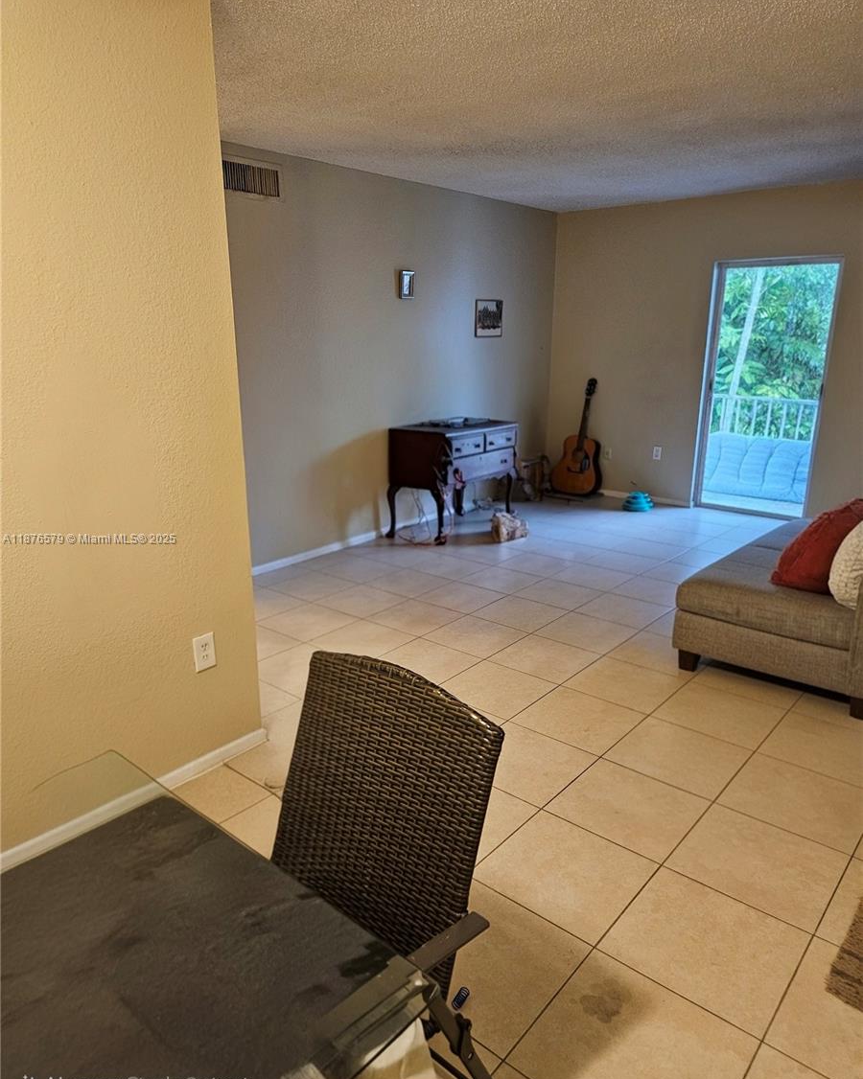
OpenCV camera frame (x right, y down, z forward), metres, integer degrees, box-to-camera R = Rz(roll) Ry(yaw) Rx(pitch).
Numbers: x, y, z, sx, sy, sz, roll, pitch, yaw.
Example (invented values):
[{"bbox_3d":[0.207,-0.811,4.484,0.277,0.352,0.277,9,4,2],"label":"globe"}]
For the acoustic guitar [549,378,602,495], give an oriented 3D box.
[{"bbox_3d":[1.342,-0.897,6.710,0.410,1.050,0.120,6,-5,38],"label":"acoustic guitar"}]

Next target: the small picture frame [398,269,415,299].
[{"bbox_3d":[-0.163,-1.778,5.335,0.025,0.180,0.135,13,20,38],"label":"small picture frame"}]

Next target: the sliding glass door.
[{"bbox_3d":[2.576,-1.140,5.943,0.920,1.980,0.090,13,20,38],"label":"sliding glass door"}]

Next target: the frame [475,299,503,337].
[{"bbox_3d":[0.474,-1.771,6.125,0.020,0.280,0.357,13,20,38],"label":"frame"}]

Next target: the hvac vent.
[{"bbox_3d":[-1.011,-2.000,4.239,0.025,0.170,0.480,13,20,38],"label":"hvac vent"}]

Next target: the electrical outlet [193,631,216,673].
[{"bbox_3d":[-0.753,0.377,2.551,0.009,0.120,0.076,13,20,38],"label":"electrical outlet"}]

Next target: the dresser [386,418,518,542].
[{"bbox_3d":[0.160,-0.456,5.712,0.490,0.780,0.860,13,20,38],"label":"dresser"}]

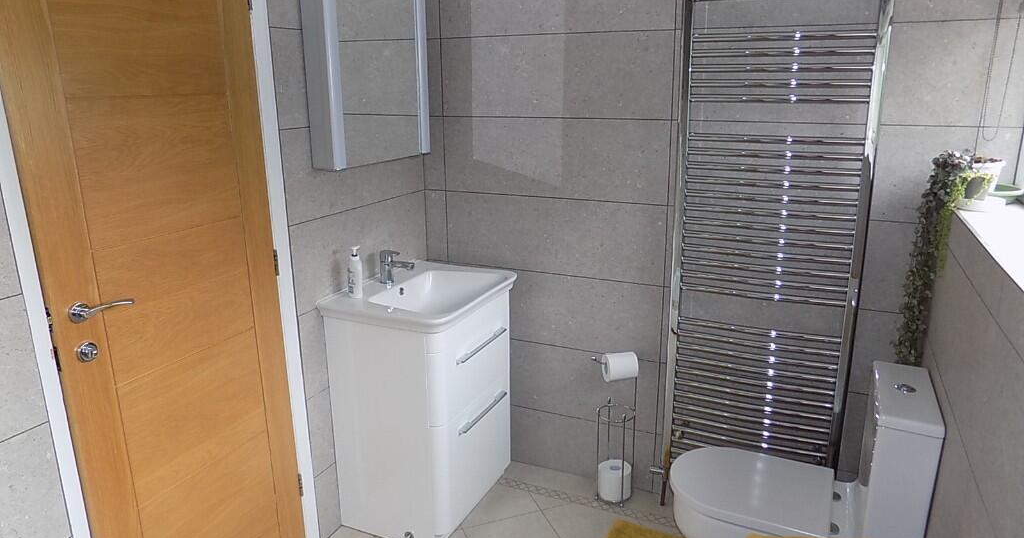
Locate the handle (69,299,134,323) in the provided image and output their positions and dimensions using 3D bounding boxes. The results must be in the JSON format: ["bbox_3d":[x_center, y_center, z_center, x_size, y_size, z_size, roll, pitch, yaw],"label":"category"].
[{"bbox_3d":[-0.935,0.093,1.557,0.060,0.052,0.132,6,17,24],"label":"handle"}]

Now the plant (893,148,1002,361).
[{"bbox_3d":[1.279,0.001,1.984,0.210,0.650,0.170,6,17,24],"label":"plant"}]

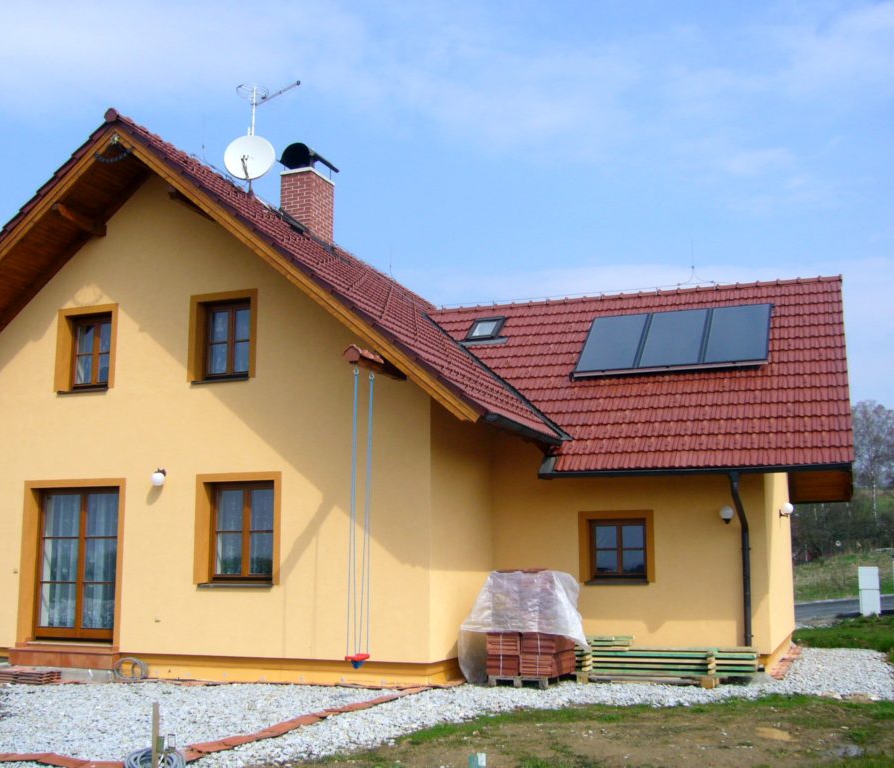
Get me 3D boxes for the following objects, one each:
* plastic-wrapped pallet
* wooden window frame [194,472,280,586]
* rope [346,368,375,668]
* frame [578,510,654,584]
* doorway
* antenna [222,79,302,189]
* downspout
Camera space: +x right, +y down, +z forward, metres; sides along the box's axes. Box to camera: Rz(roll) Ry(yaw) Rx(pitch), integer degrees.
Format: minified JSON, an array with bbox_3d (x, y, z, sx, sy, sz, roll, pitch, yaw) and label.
[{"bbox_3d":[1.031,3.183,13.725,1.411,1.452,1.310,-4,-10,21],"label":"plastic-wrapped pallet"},{"bbox_3d":[-2.900,2.044,14.524,1.401,1.547,0.212,-4,-10,21],"label":"wooden window frame"},{"bbox_3d":[-1.028,1.546,12.327,0.151,3.568,0.444,-4,-10,21],"label":"rope"},{"bbox_3d":[2.490,2.386,15.129,1.109,1.038,0.202,-4,-10,21],"label":"frame"},{"bbox_3d":[-5.528,2.696,15.501,1.671,2.263,0.202,-4,-10,21],"label":"doorway"},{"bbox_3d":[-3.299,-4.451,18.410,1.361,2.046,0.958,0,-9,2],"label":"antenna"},{"bbox_3d":[3.913,2.446,13.751,0.131,2.570,1.310,-4,-10,21],"label":"downspout"}]

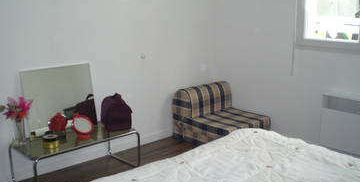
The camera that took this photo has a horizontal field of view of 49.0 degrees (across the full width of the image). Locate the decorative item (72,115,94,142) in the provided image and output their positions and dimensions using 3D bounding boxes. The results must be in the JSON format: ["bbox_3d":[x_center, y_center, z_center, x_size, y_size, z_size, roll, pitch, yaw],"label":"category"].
[{"bbox_3d":[-0.899,0.326,3.716,0.170,0.215,0.100,-9,14,-36],"label":"decorative item"}]

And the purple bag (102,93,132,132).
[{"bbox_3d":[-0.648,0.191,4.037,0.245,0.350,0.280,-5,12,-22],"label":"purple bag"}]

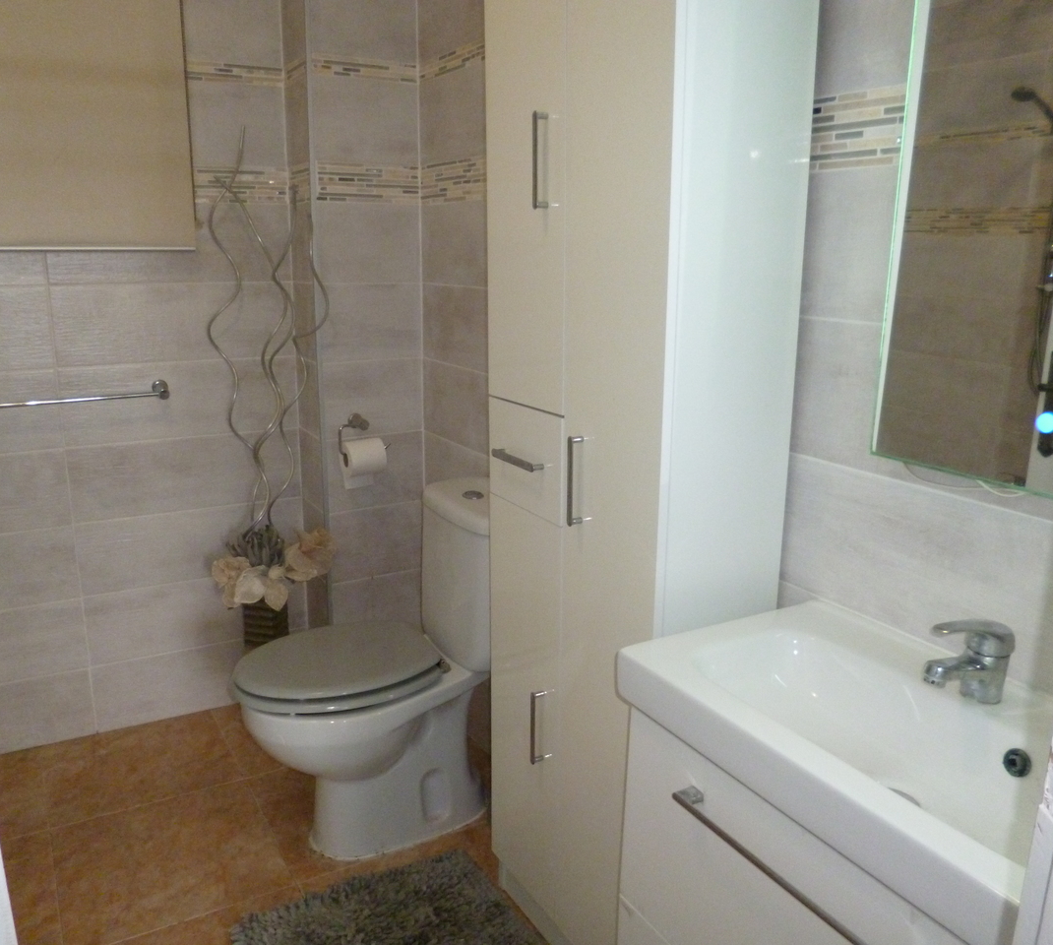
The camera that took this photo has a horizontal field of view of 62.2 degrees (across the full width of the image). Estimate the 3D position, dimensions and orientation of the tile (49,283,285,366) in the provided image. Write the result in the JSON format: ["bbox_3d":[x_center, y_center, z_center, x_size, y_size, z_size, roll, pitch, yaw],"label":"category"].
[{"bbox_3d":[-0.906,-0.390,2.279,0.595,0.202,0.018,-7,15,-29],"label":"tile"}]

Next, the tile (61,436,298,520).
[{"bbox_3d":[-0.905,0.004,2.369,0.597,0.199,0.010,-7,15,-30],"label":"tile"}]

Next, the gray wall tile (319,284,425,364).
[{"bbox_3d":[-0.407,-0.395,2.320,0.277,0.200,0.010,-7,15,-30],"label":"gray wall tile"}]

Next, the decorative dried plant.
[{"bbox_3d":[-0.649,-0.238,2.221,0.270,1.175,0.210,-7,15,-30],"label":"decorative dried plant"}]

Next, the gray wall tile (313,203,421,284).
[{"bbox_3d":[-0.409,-0.593,2.277,0.284,0.204,0.018,-7,15,-29],"label":"gray wall tile"}]

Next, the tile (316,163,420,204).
[{"bbox_3d":[-0.404,-0.737,2.240,0.277,0.091,0.010,-7,15,-30],"label":"tile"}]

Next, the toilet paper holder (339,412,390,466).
[{"bbox_3d":[-0.436,-0.098,2.328,0.139,0.108,0.080,-7,15,-29],"label":"toilet paper holder"}]

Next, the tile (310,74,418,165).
[{"bbox_3d":[-0.403,-0.879,2.206,0.277,0.199,0.010,-7,15,-30],"label":"tile"}]

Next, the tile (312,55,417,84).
[{"bbox_3d":[-0.402,-1.005,2.178,0.280,0.045,0.015,-7,15,-29],"label":"tile"}]

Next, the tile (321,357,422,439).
[{"bbox_3d":[-0.409,-0.198,2.366,0.277,0.200,0.010,-7,15,-30],"label":"tile"}]

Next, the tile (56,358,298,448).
[{"bbox_3d":[-0.908,-0.193,2.326,0.595,0.202,0.018,-7,15,-29],"label":"tile"}]

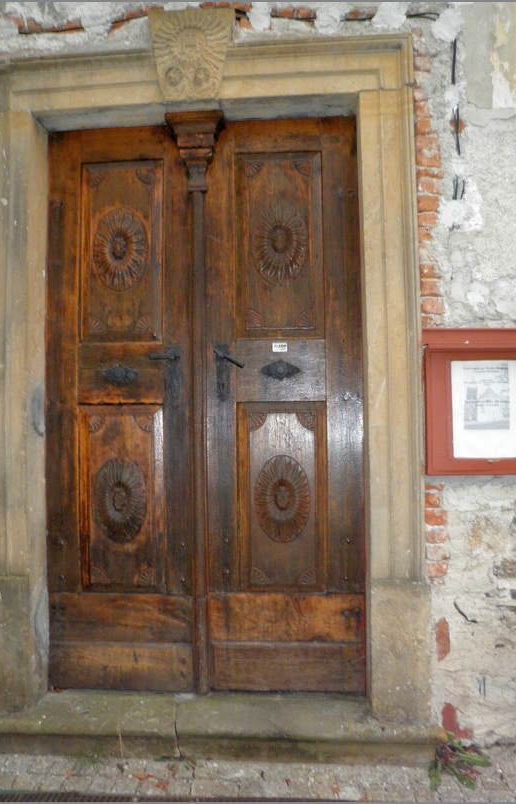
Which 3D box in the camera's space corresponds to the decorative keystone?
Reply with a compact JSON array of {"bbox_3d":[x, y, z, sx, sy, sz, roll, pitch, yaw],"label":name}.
[{"bbox_3d":[-0.272,-1.463,2.826,0.367,0.370,0.166,-1,-2,5],"label":"decorative keystone"}]

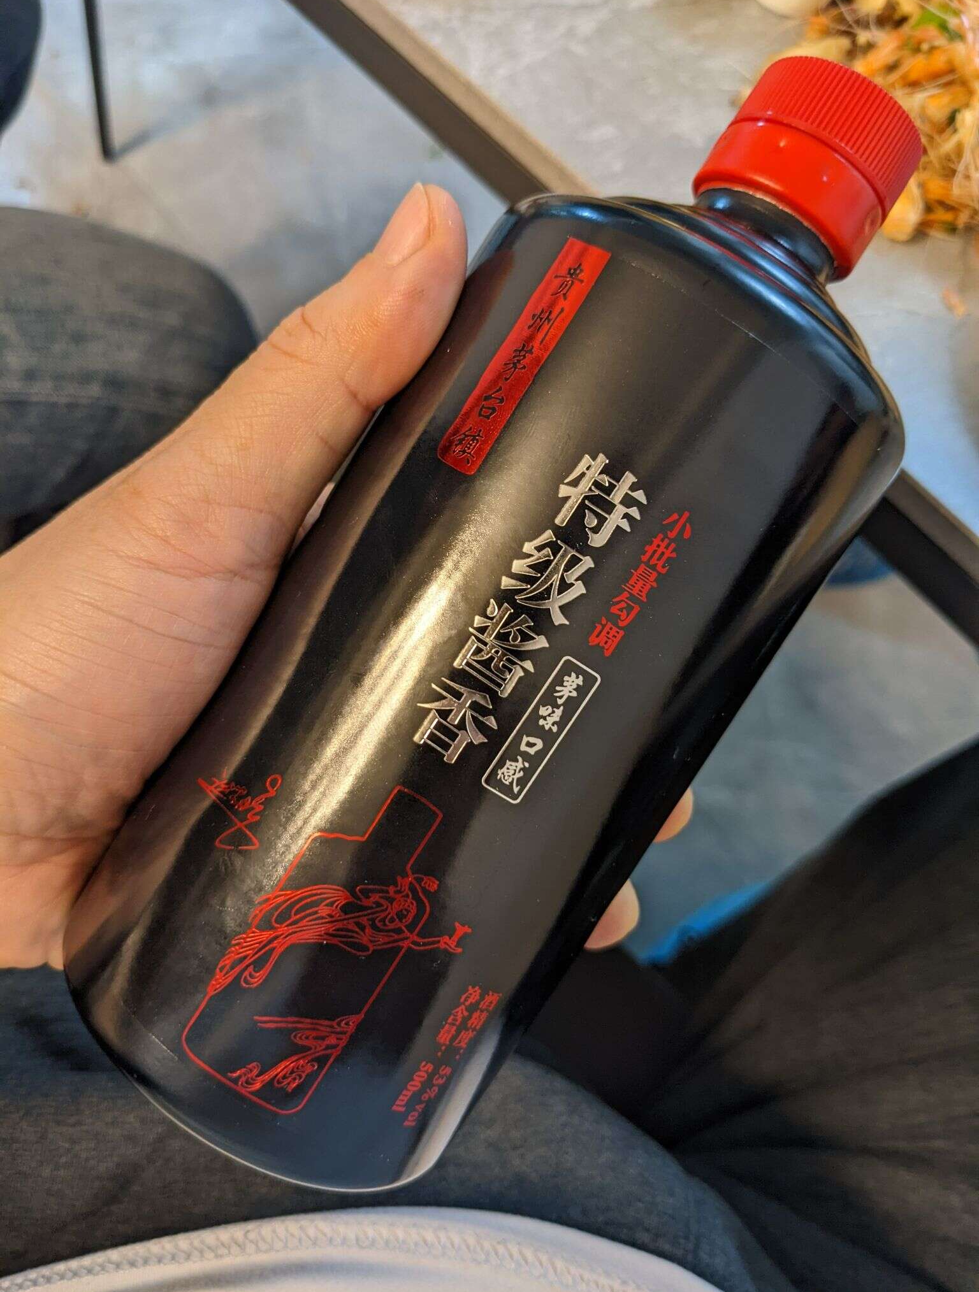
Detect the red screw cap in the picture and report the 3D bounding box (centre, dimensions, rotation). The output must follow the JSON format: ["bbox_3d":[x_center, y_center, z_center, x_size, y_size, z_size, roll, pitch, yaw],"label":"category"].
[{"bbox_3d":[0.054,-0.080,0.176,0.031,0.031,0.023,32,95,1],"label":"red screw cap"}]

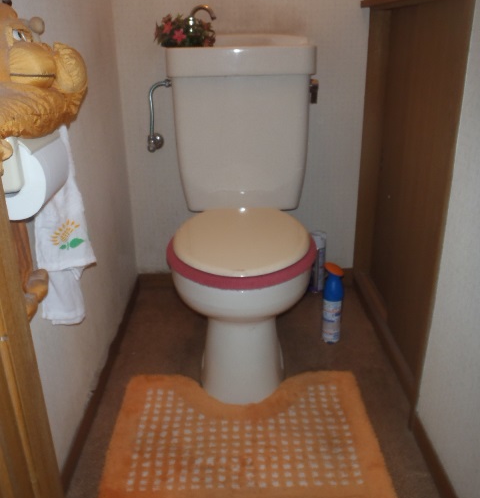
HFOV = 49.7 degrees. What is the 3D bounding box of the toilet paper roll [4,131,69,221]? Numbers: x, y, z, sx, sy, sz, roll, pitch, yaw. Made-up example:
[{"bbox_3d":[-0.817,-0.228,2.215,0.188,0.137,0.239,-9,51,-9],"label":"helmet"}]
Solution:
[{"bbox_3d":[-0.321,-0.112,0.757,0.111,0.111,0.112,-1,23,0],"label":"toilet paper roll"}]

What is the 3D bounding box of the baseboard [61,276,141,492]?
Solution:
[{"bbox_3d":[-0.381,0.318,1.505,0.014,0.055,0.962,-1,23,0],"label":"baseboard"}]

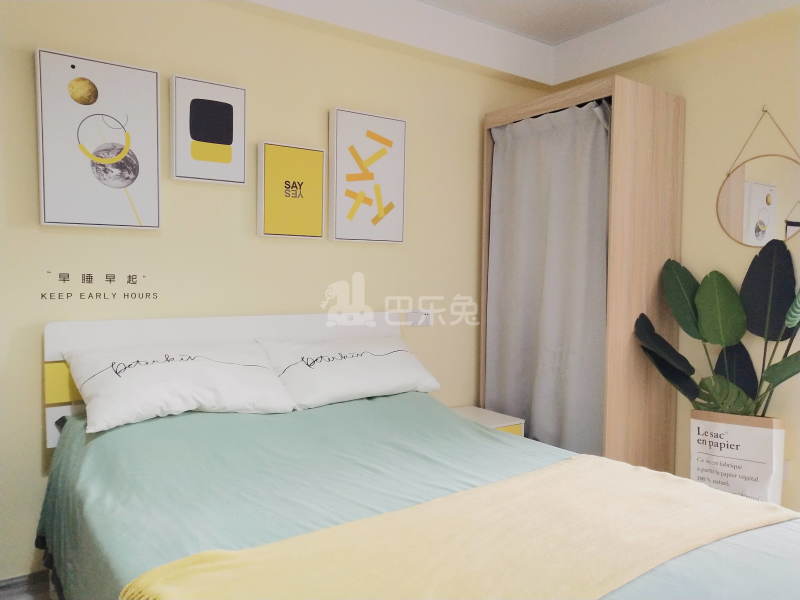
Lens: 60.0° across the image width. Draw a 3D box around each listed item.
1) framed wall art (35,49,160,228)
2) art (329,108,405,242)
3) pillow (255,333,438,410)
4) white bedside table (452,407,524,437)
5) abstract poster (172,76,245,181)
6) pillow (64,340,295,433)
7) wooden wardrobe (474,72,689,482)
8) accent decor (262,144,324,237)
[{"bbox_3d":[-1.098,-0.569,2.549,0.412,0.602,0.040,-1,2,-36],"label":"framed wall art"},{"bbox_3d":[-0.147,-0.567,3.252,0.397,0.591,0.040,-1,2,-36],"label":"art"},{"bbox_3d":[-0.220,0.275,2.953,0.720,0.160,0.420,-1,31,-36],"label":"pillow"},{"bbox_3d":[0.329,0.785,3.445,0.410,0.406,0.395,-1,2,-36],"label":"white bedside table"},{"bbox_3d":[-0.769,-0.670,2.788,0.301,0.394,0.040,-1,2,-36],"label":"abstract poster"},{"bbox_3d":[-0.779,0.287,2.497,0.720,0.160,0.420,-1,31,-36],"label":"pillow"},{"bbox_3d":[0.903,0.002,3.559,0.549,1.980,0.812,-1,2,-36],"label":"wooden wardrobe"},{"bbox_3d":[-0.468,-0.470,3.018,0.294,0.396,0.040,-1,2,-36],"label":"accent decor"}]

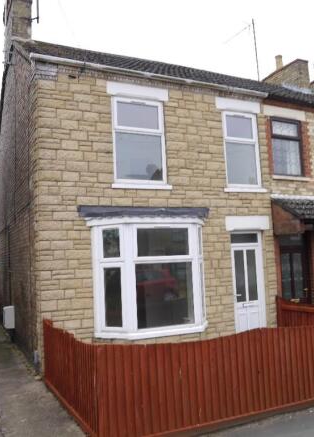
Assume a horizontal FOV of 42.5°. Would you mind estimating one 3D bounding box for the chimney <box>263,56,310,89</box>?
[{"bbox_3d":[4.641,-4.837,14.777,0.500,1.050,1.950,0,-6,-26],"label":"chimney"}]

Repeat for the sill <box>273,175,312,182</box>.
[{"bbox_3d":[2.968,-0.875,8.997,1.100,0.085,0.140,0,-6,-26],"label":"sill"}]

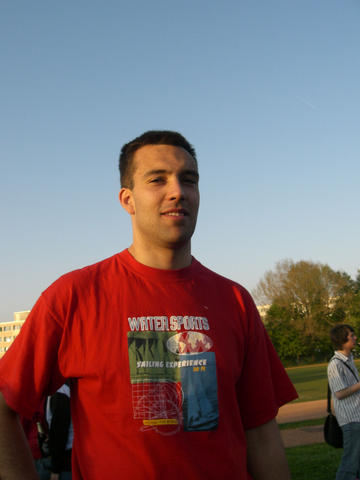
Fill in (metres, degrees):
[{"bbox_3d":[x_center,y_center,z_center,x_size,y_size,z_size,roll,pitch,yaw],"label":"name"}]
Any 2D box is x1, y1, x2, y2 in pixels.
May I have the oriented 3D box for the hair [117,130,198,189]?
[{"bbox_3d":[-0.045,-0.144,1.145,0.165,0.165,0.195,1,-14,-21],"label":"hair"}]

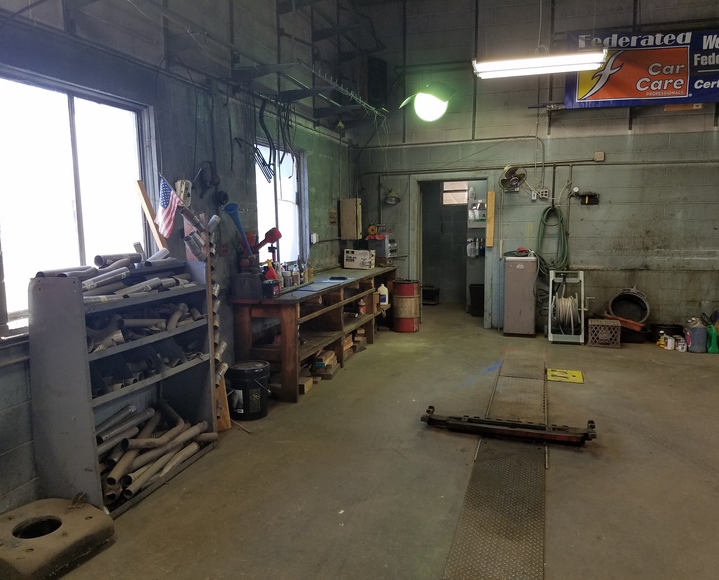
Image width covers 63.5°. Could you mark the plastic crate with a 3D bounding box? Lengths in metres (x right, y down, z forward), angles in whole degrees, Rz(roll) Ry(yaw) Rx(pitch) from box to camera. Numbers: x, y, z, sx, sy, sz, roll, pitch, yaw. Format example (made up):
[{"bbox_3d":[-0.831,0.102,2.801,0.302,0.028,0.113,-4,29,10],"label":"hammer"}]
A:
[{"bbox_3d":[2.883,0.497,6.828,0.335,0.275,0.335,2,7,17],"label":"plastic crate"}]

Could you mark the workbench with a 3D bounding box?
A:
[{"bbox_3d":[-0.287,0.298,6.333,0.590,0.836,3.300,2,7,17],"label":"workbench"}]

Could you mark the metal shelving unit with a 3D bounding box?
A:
[{"bbox_3d":[-1.309,0.480,3.389,0.440,1.210,1.000,2,7,17],"label":"metal shelving unit"}]

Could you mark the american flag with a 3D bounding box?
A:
[{"bbox_3d":[-1.236,-0.533,3.752,0.170,0.400,0.060,2,7,17],"label":"american flag"}]

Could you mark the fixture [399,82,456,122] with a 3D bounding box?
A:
[{"bbox_3d":[0.552,-1.487,4.606,0.400,0.290,0.380,2,7,17],"label":"fixture"}]

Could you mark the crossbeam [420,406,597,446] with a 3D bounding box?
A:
[{"bbox_3d":[1.002,0.922,3.993,1.175,0.150,0.180,2,7,17],"label":"crossbeam"}]

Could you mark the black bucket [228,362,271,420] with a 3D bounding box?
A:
[{"bbox_3d":[-0.853,0.767,4.448,0.305,0.375,0.305,0,7,0],"label":"black bucket"}]

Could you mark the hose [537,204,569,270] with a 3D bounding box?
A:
[{"bbox_3d":[2.458,-0.663,7.378,0.400,0.850,0.140,2,7,17],"label":"hose"}]

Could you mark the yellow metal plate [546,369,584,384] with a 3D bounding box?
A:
[{"bbox_3d":[1.938,0.801,5.473,0.310,0.016,0.480,2,7,17],"label":"yellow metal plate"}]

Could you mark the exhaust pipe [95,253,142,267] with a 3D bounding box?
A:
[{"bbox_3d":[-1.336,-0.179,3.236,0.064,0.064,0.370,2,7,17],"label":"exhaust pipe"}]

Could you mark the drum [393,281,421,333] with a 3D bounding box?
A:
[{"bbox_3d":[0.645,0.204,7.805,0.355,0.650,0.355,2,7,17],"label":"drum"}]

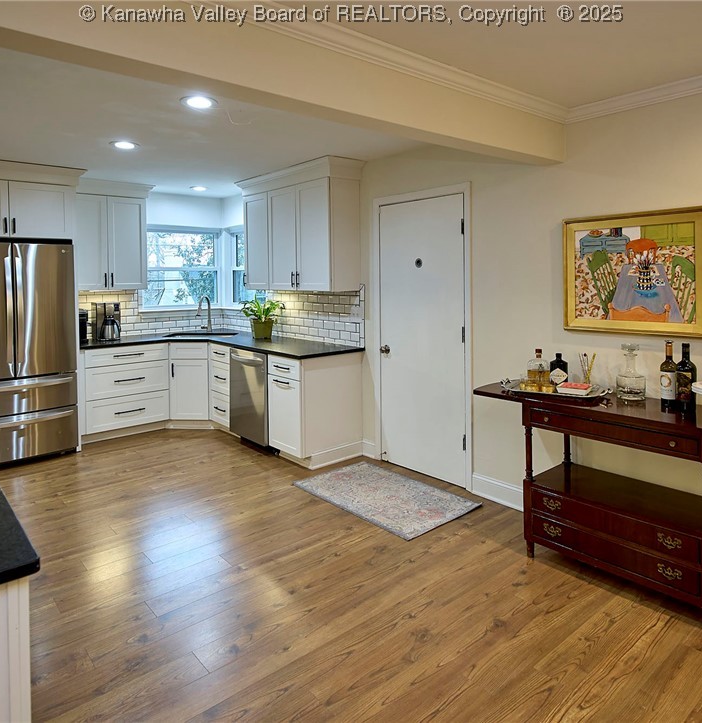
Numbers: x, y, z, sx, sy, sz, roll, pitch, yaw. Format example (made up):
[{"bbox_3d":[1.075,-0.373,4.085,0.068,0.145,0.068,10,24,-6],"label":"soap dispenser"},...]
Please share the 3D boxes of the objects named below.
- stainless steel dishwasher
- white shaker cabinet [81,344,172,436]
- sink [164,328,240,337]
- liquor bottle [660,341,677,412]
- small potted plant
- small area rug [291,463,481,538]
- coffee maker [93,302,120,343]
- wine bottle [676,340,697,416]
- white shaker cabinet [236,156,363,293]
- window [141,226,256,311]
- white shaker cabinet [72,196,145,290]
[{"bbox_3d":[-0.670,0.276,4.671,0.600,0.810,0.609,-7,9,-40],"label":"stainless steel dishwasher"},{"bbox_3d":[-2.290,0.225,5.085,0.775,0.750,0.600,-5,8,-38],"label":"white shaker cabinet"},{"bbox_3d":[-1.593,-0.190,5.500,0.740,0.190,0.420,0,6,3],"label":"sink"},{"bbox_3d":[1.463,0.070,2.360,0.076,0.320,0.076,-7,8,-44],"label":"liquor bottle"},{"bbox_3d":[-0.872,-0.424,5.050,0.420,0.420,0.380,0,6,3],"label":"small potted plant"},{"bbox_3d":[0.213,0.888,3.435,0.640,0.020,1.060,-9,12,-42],"label":"small area rug"},{"bbox_3d":[-2.464,-0.395,5.162,0.200,0.360,0.220,-7,9,-40],"label":"coffee maker"},{"bbox_3d":[1.512,0.083,2.310,0.080,0.320,0.080,-7,8,-44],"label":"wine bottle"},{"bbox_3d":[-0.502,-1.155,4.602,0.391,1.024,1.453,-7,9,-40],"label":"white shaker cabinet"},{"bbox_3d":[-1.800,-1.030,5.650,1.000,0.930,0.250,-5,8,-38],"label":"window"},{"bbox_3d":[-2.470,-1.170,5.140,0.730,0.930,0.340,-5,8,-38],"label":"white shaker cabinet"}]

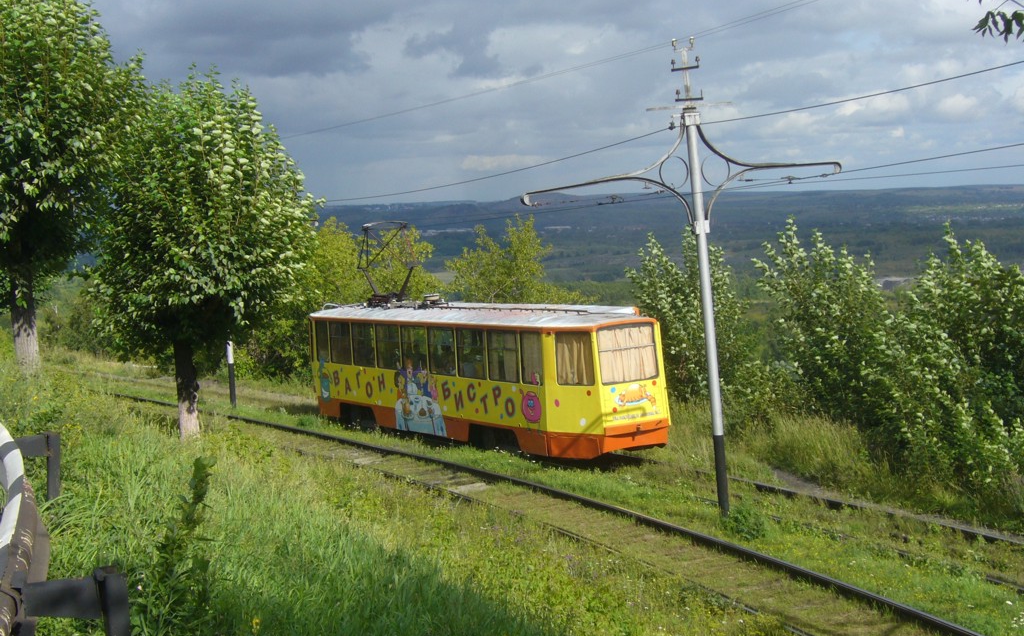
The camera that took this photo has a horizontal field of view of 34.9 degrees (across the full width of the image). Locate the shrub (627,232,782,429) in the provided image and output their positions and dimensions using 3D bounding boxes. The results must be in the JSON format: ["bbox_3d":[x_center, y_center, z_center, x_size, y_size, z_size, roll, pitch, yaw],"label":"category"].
[{"bbox_3d":[4.700,0.350,39.500,3.800,4.700,3.500,-3,4,0],"label":"shrub"}]

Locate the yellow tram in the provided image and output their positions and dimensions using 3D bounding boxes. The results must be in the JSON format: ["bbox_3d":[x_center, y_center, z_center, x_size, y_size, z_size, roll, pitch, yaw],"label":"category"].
[{"bbox_3d":[-1.120,1.295,38.520,2.600,3.180,15.100,-5,3,-28],"label":"yellow tram"}]

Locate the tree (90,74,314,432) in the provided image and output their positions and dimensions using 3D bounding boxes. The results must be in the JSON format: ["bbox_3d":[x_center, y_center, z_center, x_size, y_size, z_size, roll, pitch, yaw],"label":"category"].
[{"bbox_3d":[-7.650,-1.600,40.600,5.500,9.100,5.500,-3,4,0],"label":"tree"}]

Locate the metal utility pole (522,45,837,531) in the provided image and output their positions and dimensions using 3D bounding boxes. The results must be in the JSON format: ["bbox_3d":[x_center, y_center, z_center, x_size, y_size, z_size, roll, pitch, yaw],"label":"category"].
[{"bbox_3d":[3.040,-0.570,25.800,6.500,7.700,0.400,-7,5,-30],"label":"metal utility pole"}]

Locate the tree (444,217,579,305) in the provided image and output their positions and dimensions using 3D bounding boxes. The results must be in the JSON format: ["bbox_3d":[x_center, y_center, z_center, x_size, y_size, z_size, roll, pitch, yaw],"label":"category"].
[{"bbox_3d":[0.100,-0.300,49.500,4.200,5.600,4.000,-3,4,0],"label":"tree"}]

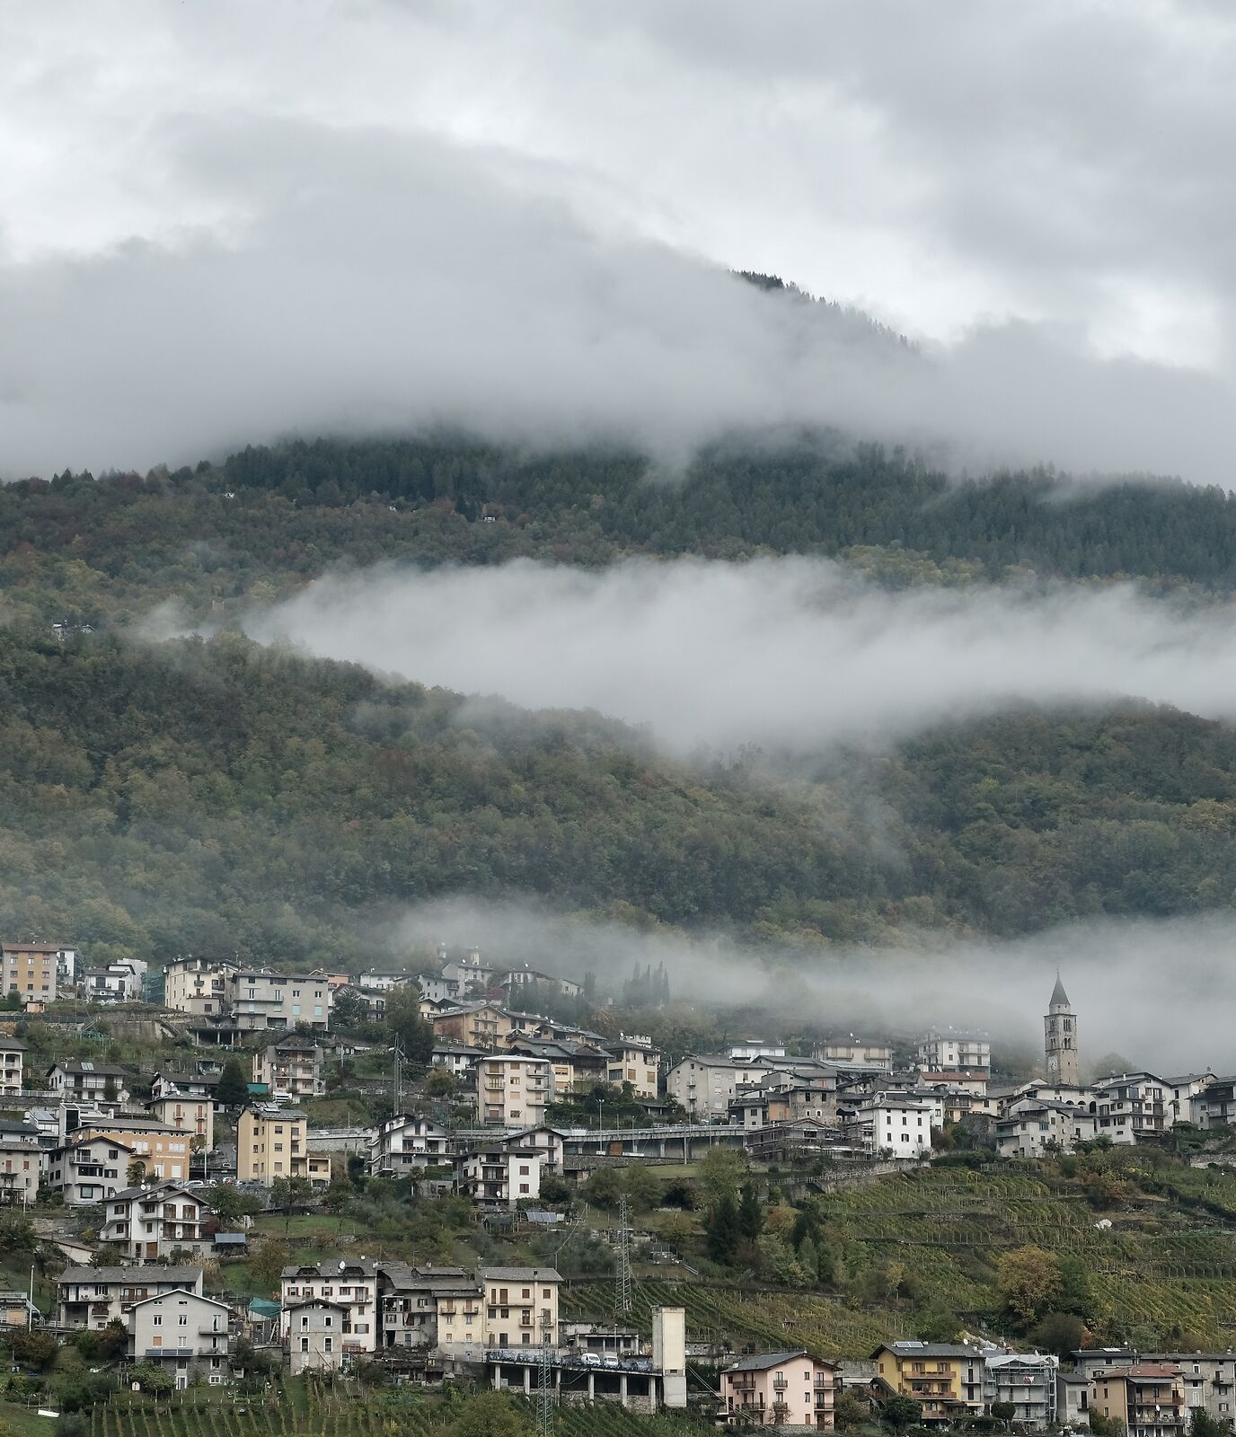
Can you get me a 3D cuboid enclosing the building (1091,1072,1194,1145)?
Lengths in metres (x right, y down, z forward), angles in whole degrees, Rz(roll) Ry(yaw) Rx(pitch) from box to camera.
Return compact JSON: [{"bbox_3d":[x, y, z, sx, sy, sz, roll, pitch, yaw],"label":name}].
[{"bbox_3d":[102.530,76.320,632.000,14.500,12.840,10.500,8,-14,-38],"label":"building"}]

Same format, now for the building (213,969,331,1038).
[{"bbox_3d":[-71.900,59.440,675.000,20.500,12.600,11.500,4,-11,-23],"label":"building"}]

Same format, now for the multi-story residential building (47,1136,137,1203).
[{"bbox_3d":[-90.040,77.300,553.000,11.300,11.120,12.500,6,-13,-29],"label":"multi-story residential building"}]

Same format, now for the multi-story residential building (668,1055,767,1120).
[{"bbox_3d":[21.200,78.350,685.000,16.500,13.000,14.000,7,-12,-35],"label":"multi-story residential building"}]

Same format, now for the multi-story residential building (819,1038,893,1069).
[{"bbox_3d":[52.280,74.960,710.000,13.800,8.100,11.000,2,-11,-11],"label":"multi-story residential building"}]

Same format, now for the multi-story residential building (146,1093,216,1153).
[{"bbox_3d":[-78.930,73.270,585.000,10.200,11.000,9.500,5,-12,-25],"label":"multi-story residential building"}]

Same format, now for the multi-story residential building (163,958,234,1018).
[{"bbox_3d":[-92.370,59.200,707.940,10.000,13.350,10.500,8,-15,-36],"label":"multi-story residential building"}]

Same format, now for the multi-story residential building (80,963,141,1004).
[{"bbox_3d":[-112.970,59.190,722.000,10.200,9.000,10.000,-2,-10,8],"label":"multi-story residential building"}]

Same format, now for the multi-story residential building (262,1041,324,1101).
[{"bbox_3d":[-65.160,70.450,648.000,11.000,11.390,9.500,4,-12,-21],"label":"multi-story residential building"}]

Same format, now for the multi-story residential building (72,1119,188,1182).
[{"bbox_3d":[-82.780,73.760,549.960,18.300,11.350,11.500,6,-14,-27],"label":"multi-story residential building"}]

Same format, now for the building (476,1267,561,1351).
[{"bbox_3d":[-14.460,82.120,450.000,11.300,11.300,10.000,3,-12,-15],"label":"building"}]

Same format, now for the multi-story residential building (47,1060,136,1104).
[{"bbox_3d":[-96.360,66.720,590.000,12.300,7.700,10.500,6,-13,-27],"label":"multi-story residential building"}]

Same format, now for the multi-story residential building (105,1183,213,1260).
[{"bbox_3d":[-74.770,81.220,520.000,13.400,12.200,13.000,7,-13,-31],"label":"multi-story residential building"}]

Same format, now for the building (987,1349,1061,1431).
[{"bbox_3d":[61.200,102.070,490.000,9.400,11.200,9.300,1,-11,-6],"label":"building"}]

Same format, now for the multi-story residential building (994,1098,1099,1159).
[{"bbox_3d":[78.980,75.910,597.000,13.500,10.800,12.500,-9,-13,40],"label":"multi-story residential building"}]

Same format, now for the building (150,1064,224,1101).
[{"bbox_3d":[-82.360,71.610,619.950,12.200,7.540,10.000,5,-13,-24],"label":"building"}]

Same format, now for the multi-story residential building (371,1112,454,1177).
[{"bbox_3d":[-37.090,76.650,578.000,12.000,11.500,14.500,1,-10,-10],"label":"multi-story residential building"}]

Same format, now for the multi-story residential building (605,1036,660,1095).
[{"bbox_3d":[3.110,71.780,665.000,9.500,12.110,7.500,11,-15,-44],"label":"multi-story residential building"}]

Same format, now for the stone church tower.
[{"bbox_3d":[88.510,63.710,645.000,4.800,25.240,4.800,7,-13,-32],"label":"stone church tower"}]

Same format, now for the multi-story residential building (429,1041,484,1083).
[{"bbox_3d":[-32.920,72.070,671.960,10.500,7.940,8.500,3,-13,-16],"label":"multi-story residential building"}]

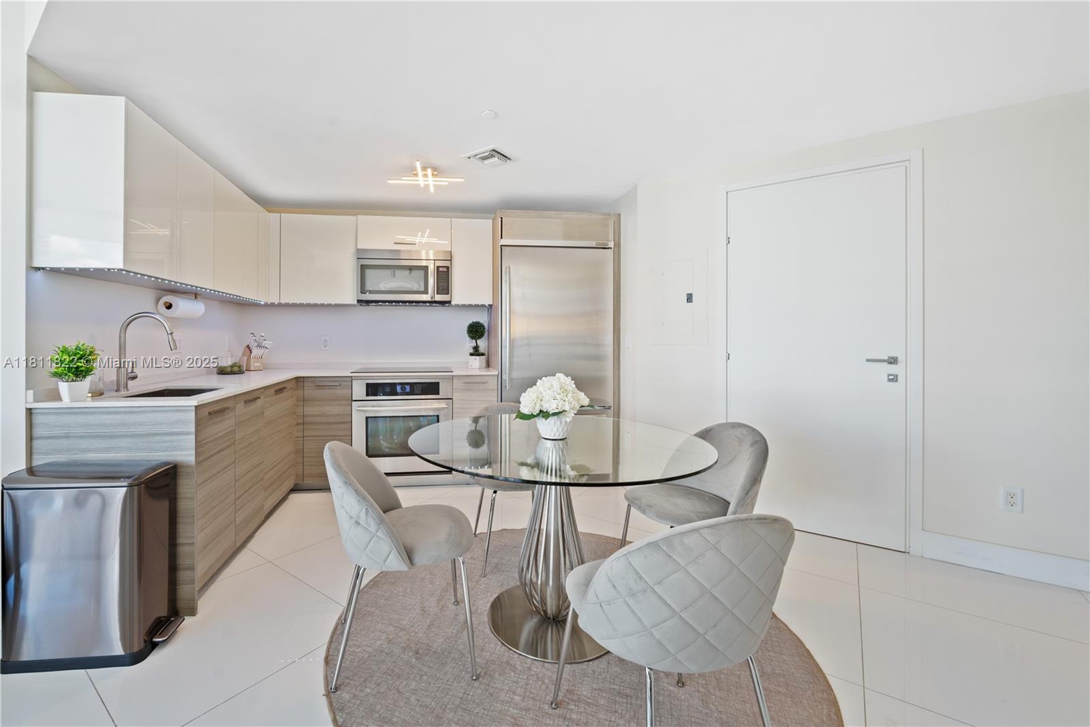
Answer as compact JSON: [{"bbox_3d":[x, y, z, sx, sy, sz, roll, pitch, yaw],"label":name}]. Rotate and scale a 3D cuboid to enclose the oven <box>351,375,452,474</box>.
[{"bbox_3d":[-1.108,0.459,3.477,0.748,0.713,0.594,0,3,-8],"label":"oven"}]

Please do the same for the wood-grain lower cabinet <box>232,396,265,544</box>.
[{"bbox_3d":[-1.886,0.536,2.229,0.594,0.780,0.401,0,3,-15],"label":"wood-grain lower cabinet"}]

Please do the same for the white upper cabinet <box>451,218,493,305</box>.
[{"bbox_3d":[-0.624,-0.823,3.668,0.324,0.682,0.346,0,3,-8],"label":"white upper cabinet"}]

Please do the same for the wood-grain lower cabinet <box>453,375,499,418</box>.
[{"bbox_3d":[-0.586,0.475,3.660,0.360,0.770,0.580,0,2,-7],"label":"wood-grain lower cabinet"}]

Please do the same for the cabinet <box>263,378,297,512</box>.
[{"bbox_3d":[-2.019,0.512,2.720,0.594,0.780,0.618,0,3,-15],"label":"cabinet"}]

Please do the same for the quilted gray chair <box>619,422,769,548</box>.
[{"bbox_3d":[0.670,0.657,1.905,0.560,0.785,0.510,-1,2,-22],"label":"quilted gray chair"}]

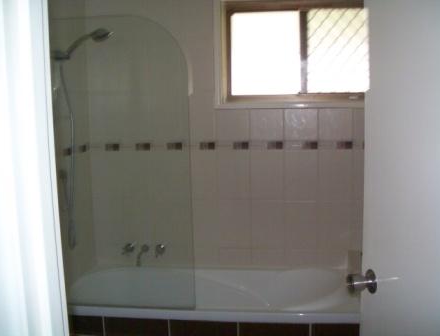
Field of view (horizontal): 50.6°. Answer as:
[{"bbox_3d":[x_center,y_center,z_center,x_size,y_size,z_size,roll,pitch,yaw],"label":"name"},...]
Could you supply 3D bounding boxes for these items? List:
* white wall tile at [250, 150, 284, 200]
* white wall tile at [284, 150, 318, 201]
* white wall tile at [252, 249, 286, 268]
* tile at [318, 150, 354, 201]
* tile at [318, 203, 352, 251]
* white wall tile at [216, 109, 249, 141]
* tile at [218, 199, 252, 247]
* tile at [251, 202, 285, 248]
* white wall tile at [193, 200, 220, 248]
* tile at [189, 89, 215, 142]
[{"bbox_3d":[0.281,0.044,2.794,0.200,0.298,0.010,0,5,7],"label":"white wall tile"},{"bbox_3d":[0.480,0.041,2.769,0.200,0.300,0.010,0,7,6],"label":"white wall tile"},{"bbox_3d":[0.288,0.555,2.837,0.200,0.117,0.010,0,5,7],"label":"white wall tile"},{"bbox_3d":[0.679,0.040,2.750,0.200,0.300,0.010,0,7,6],"label":"tile"},{"bbox_3d":[0.686,0.344,2.771,0.200,0.298,0.010,0,5,7],"label":"tile"},{"bbox_3d":[0.078,-0.254,2.772,0.200,0.188,0.010,0,7,6],"label":"white wall tile"},{"bbox_3d":[0.087,0.340,2.844,0.200,0.300,0.010,0,7,6],"label":"tile"},{"bbox_3d":[0.285,0.346,2.820,0.200,0.298,0.010,0,5,7],"label":"tile"},{"bbox_3d":[-0.115,0.347,2.868,0.200,0.298,0.010,0,5,7],"label":"white wall tile"},{"bbox_3d":[-0.124,-0.310,2.813,0.200,0.298,0.010,0,5,7],"label":"tile"}]

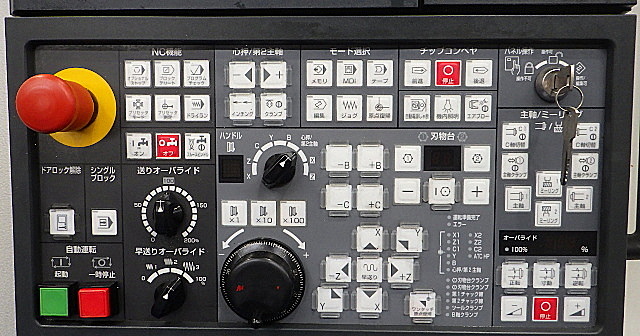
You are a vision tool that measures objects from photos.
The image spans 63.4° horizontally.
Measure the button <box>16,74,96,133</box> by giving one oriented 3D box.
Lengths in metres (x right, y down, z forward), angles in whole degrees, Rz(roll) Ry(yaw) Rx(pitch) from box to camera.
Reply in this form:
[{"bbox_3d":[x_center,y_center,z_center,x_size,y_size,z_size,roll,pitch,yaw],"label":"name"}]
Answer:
[{"bbox_3d":[-0.183,-0.044,0.363,0.040,0.040,0.042,0,3,2],"label":"button"}]

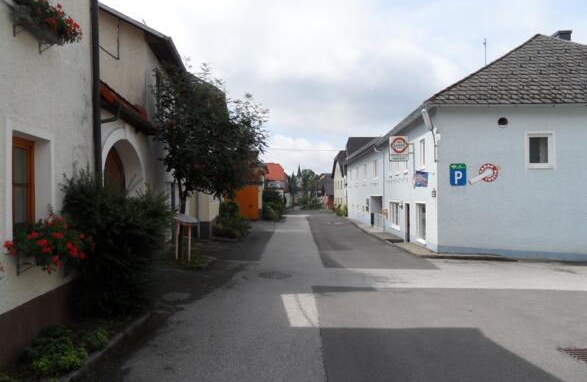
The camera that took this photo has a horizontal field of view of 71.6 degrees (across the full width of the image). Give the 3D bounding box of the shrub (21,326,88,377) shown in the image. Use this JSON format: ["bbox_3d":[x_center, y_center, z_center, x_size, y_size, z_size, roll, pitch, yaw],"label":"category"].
[{"bbox_3d":[-2.498,1.637,4.360,0.550,0.280,0.800,-1,-1,-8],"label":"shrub"}]

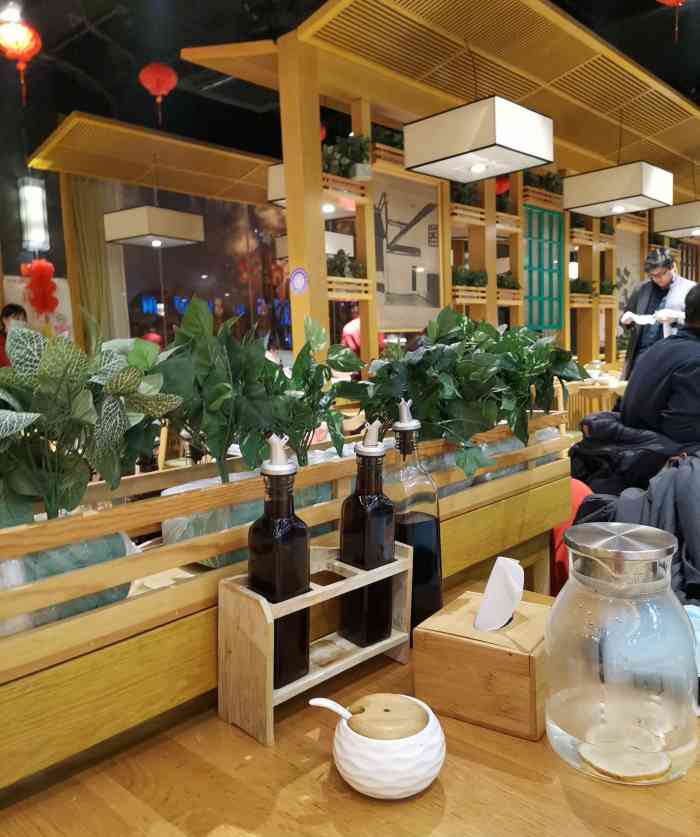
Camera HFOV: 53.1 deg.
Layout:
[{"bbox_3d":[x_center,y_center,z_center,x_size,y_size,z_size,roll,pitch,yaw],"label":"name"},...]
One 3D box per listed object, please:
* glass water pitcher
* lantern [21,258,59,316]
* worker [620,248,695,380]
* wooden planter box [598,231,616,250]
[{"bbox_3d":[0.252,0.214,0.650,0.143,0.214,0.143,1,6,27],"label":"glass water pitcher"},{"bbox_3d":[-2.392,-1.009,5.400,0.270,0.430,0.270,-2,6,0],"label":"lantern"},{"bbox_3d":[2.101,-0.247,4.731,0.520,1.680,0.420,1,7,31],"label":"worker"},{"bbox_3d":[2.821,-2.015,7.925,0.180,0.160,0.400,4,9,43],"label":"wooden planter box"}]

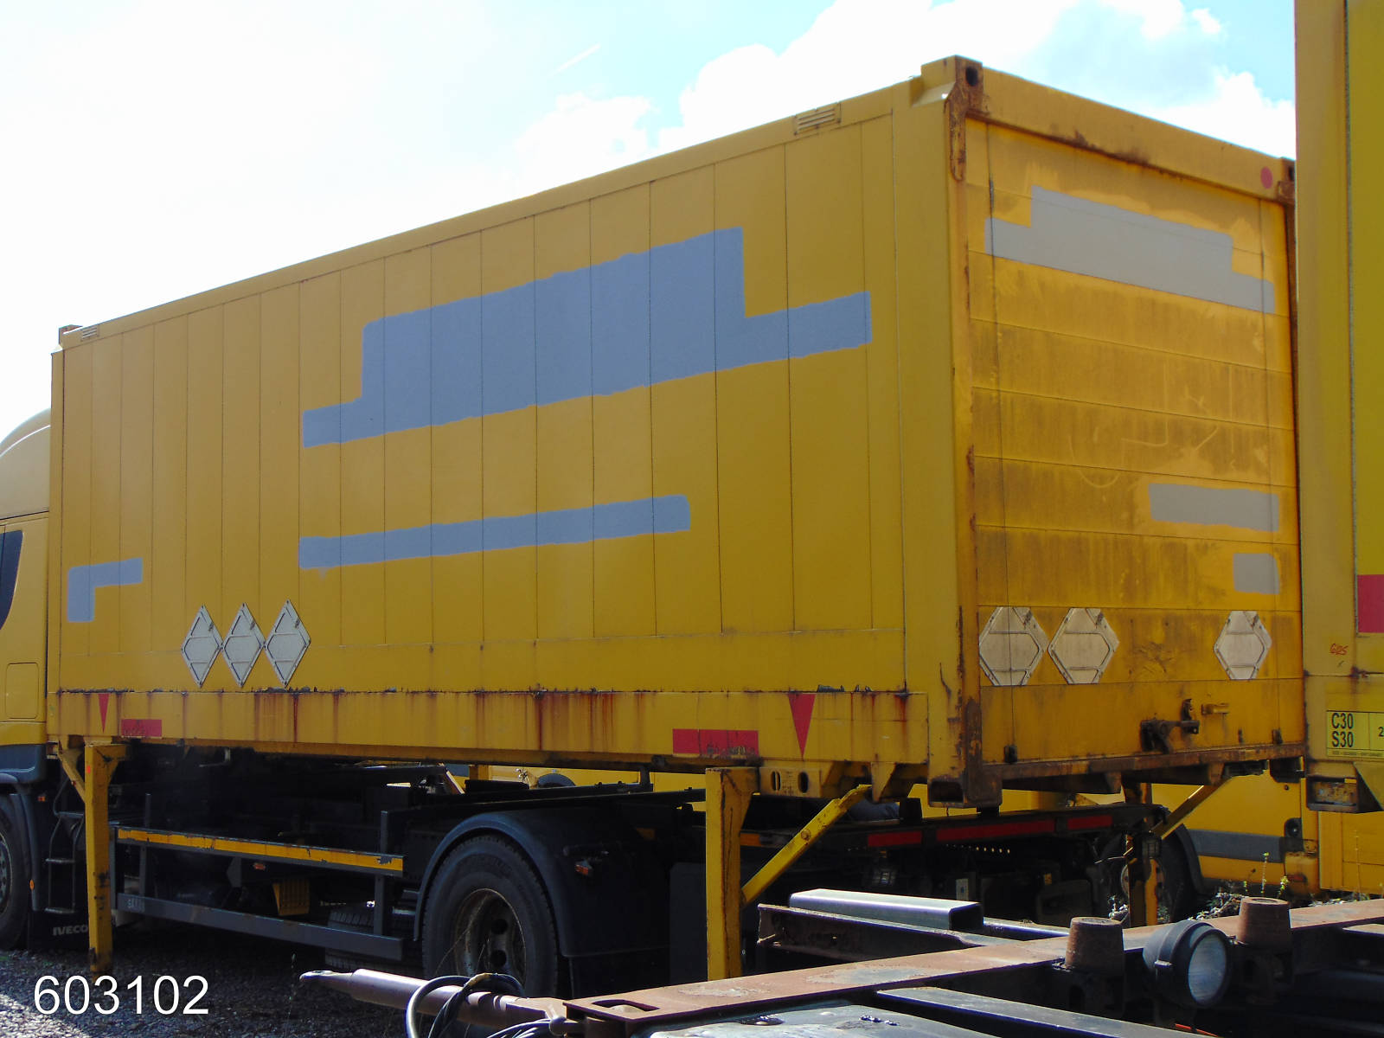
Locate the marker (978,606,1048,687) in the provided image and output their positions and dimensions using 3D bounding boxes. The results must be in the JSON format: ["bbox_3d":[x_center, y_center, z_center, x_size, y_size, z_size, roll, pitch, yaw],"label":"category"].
[{"bbox_3d":[1.183,0.469,7.346,0.430,0.296,0.020,3,-6,-42],"label":"marker"}]

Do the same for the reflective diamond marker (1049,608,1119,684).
[{"bbox_3d":[1.508,0.486,7.642,0.445,0.291,0.020,3,-6,-42],"label":"reflective diamond marker"}]

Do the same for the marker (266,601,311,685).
[{"bbox_3d":[-2.122,0.648,10.466,0.020,0.445,0.450,3,-6,-42],"label":"marker"}]

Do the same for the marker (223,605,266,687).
[{"bbox_3d":[-2.424,0.682,10.796,0.020,0.450,0.450,3,-6,-42],"label":"marker"}]

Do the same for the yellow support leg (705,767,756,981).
[{"bbox_3d":[0.178,1.706,8.093,0.210,1.390,0.100,3,-6,-42],"label":"yellow support leg"}]

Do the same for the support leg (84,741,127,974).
[{"bbox_3d":[-3.574,2.072,12.185,0.210,1.370,0.110,3,-6,-42],"label":"support leg"}]

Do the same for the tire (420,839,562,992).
[{"bbox_3d":[-0.847,1.971,9.283,0.300,1.020,1.020,3,-6,-42],"label":"tire"}]

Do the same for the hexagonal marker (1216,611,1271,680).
[{"bbox_3d":[2.322,0.531,8.385,0.429,0.287,0.020,3,-6,-42],"label":"hexagonal marker"}]

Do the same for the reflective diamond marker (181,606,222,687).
[{"bbox_3d":[-2.734,0.712,11.134,0.020,0.452,0.455,3,-6,-42],"label":"reflective diamond marker"}]

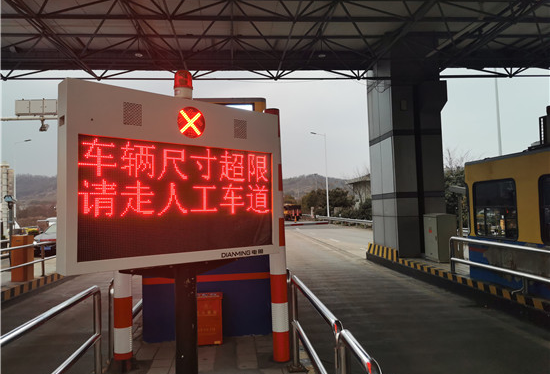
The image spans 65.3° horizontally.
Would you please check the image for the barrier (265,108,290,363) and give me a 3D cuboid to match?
[{"bbox_3d":[0.003,0.488,4.538,0.168,2.618,0.168,-2,-3,-5],"label":"barrier"}]

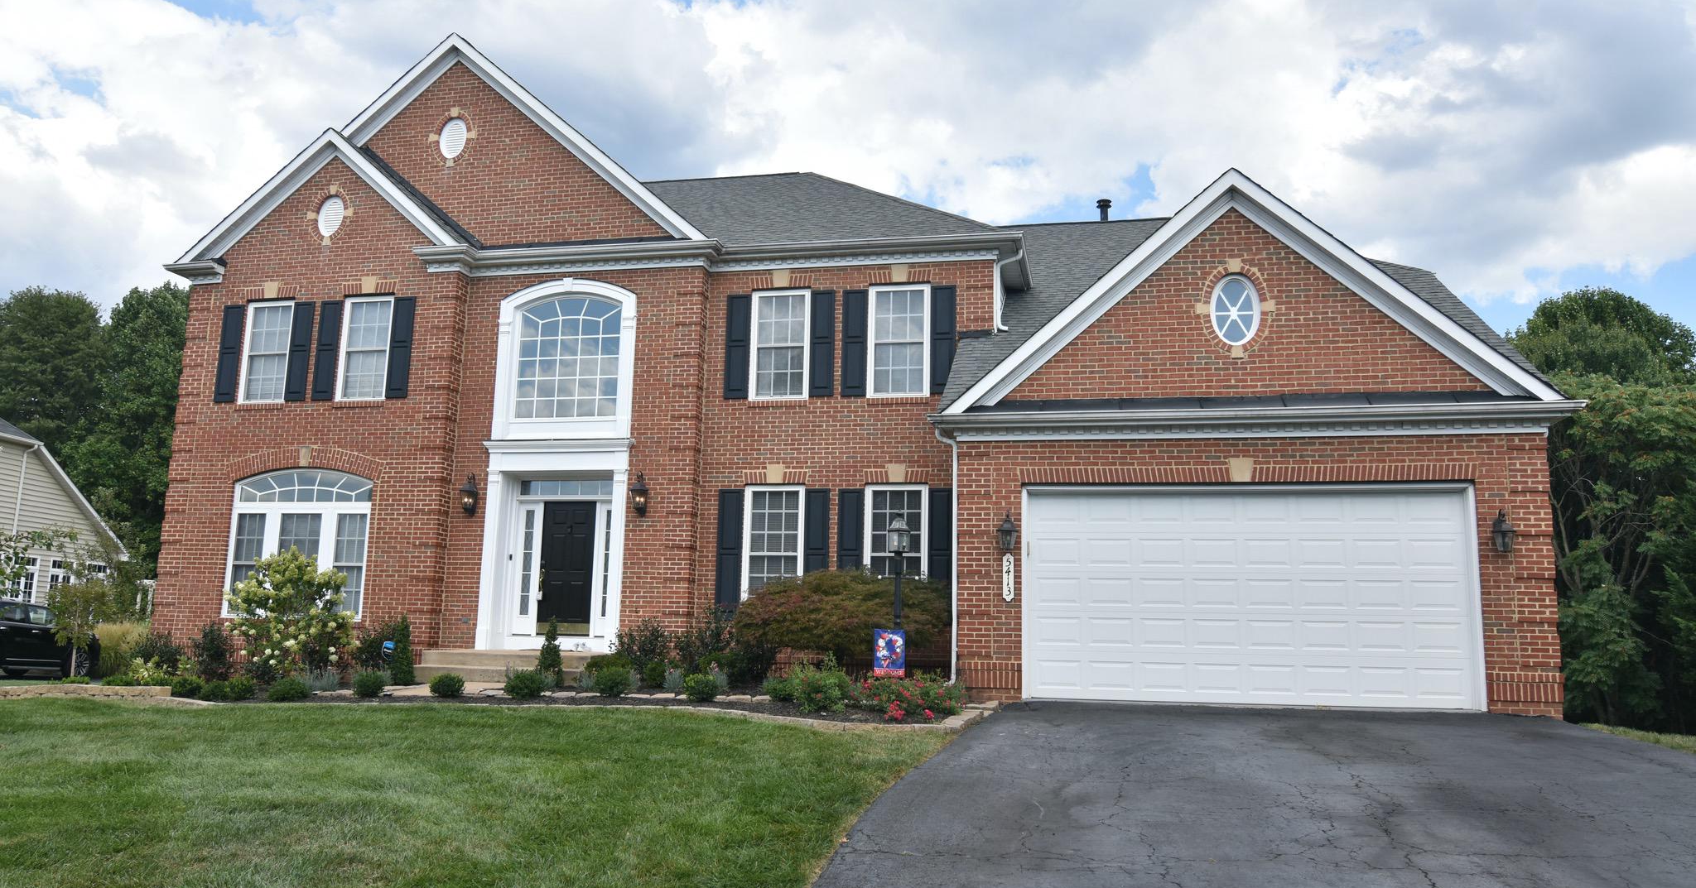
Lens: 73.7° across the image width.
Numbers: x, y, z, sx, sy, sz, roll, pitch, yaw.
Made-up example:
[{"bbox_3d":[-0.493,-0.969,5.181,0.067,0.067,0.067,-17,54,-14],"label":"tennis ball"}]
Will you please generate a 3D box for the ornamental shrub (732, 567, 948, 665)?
[{"bbox_3d":[-0.118,2.351,14.676,2.735,1.426,2.350,-1,-9,10],"label":"ornamental shrub"}]

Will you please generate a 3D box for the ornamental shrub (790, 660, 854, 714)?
[{"bbox_3d":[-0.278,2.600,12.092,0.680,0.569,0.680,1,-9,0],"label":"ornamental shrub"}]

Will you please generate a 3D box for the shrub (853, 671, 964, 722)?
[{"bbox_3d":[0.618,2.558,11.533,1.099,0.443,0.824,-1,-10,11],"label":"shrub"}]

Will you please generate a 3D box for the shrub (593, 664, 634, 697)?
[{"bbox_3d":[-2.755,2.779,13.242,0.486,0.395,0.486,-1,-9,10],"label":"shrub"}]

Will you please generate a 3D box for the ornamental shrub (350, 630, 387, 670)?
[{"bbox_3d":[-6.687,2.936,15.828,0.471,0.647,0.471,-1,-10,11],"label":"ornamental shrub"}]

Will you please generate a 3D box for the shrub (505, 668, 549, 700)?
[{"bbox_3d":[-3.712,2.779,13.059,0.501,0.344,0.501,-1,-9,10],"label":"shrub"}]

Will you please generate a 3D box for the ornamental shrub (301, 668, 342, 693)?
[{"bbox_3d":[-6.573,2.956,14.126,0.465,0.308,0.465,-1,-9,10],"label":"ornamental shrub"}]

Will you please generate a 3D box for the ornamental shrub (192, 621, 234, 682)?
[{"bbox_3d":[-8.918,2.923,15.915,0.480,0.815,0.480,-1,-10,11],"label":"ornamental shrub"}]

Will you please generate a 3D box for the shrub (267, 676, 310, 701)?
[{"bbox_3d":[-6.478,2.841,13.098,0.454,0.300,0.454,-1,-9,10],"label":"shrub"}]

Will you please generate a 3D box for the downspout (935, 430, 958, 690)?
[{"bbox_3d":[1.209,1.317,13.862,0.293,3.180,0.120,-1,-10,11],"label":"downspout"}]

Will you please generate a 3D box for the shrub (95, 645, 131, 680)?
[{"bbox_3d":[-10.802,3.216,16.602,0.452,0.486,0.452,-1,-10,11],"label":"shrub"}]

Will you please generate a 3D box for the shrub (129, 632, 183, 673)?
[{"bbox_3d":[-10.105,3.078,16.539,0.676,0.618,0.608,-1,-10,11],"label":"shrub"}]

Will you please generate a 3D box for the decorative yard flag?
[{"bbox_3d":[0.413,2.077,11.194,0.305,0.466,0.030,-1,-10,11],"label":"decorative yard flag"}]

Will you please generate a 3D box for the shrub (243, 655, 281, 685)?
[{"bbox_3d":[-7.699,2.985,14.845,0.432,0.392,0.432,-1,-9,10],"label":"shrub"}]

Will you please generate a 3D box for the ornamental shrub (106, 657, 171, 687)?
[{"bbox_3d":[-9.192,2.939,14.621,0.843,0.369,0.548,-1,-10,11],"label":"ornamental shrub"}]

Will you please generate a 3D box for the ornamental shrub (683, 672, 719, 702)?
[{"bbox_3d":[-1.705,2.802,13.011,0.389,0.335,0.389,-1,-10,11],"label":"ornamental shrub"}]

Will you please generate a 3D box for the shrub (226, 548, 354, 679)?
[{"bbox_3d":[-7.833,2.401,15.998,1.582,1.854,1.424,-1,-10,11],"label":"shrub"}]

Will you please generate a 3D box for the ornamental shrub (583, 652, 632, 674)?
[{"bbox_3d":[-3.024,2.832,14.210,0.586,0.425,0.586,-1,-9,10],"label":"ornamental shrub"}]

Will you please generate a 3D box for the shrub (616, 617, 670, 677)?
[{"bbox_3d":[-2.791,2.815,15.354,0.726,0.903,0.726,-1,-9,10],"label":"shrub"}]

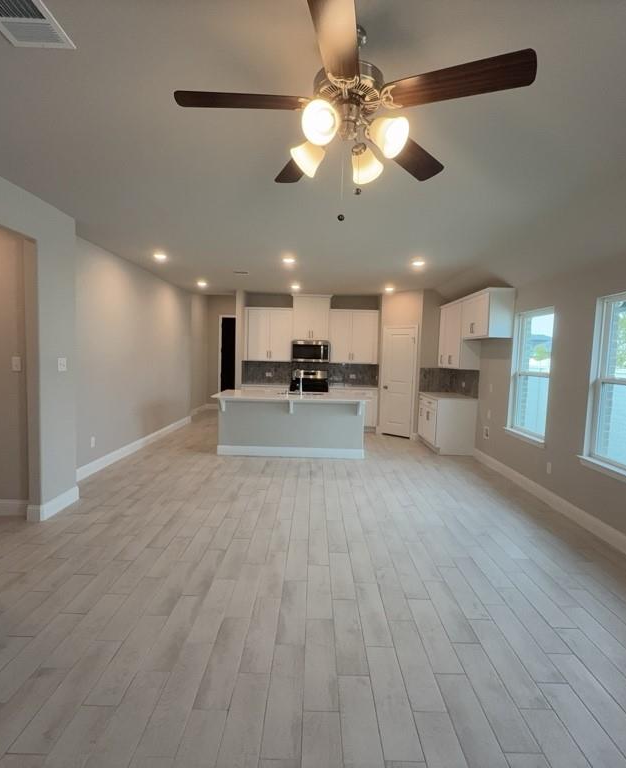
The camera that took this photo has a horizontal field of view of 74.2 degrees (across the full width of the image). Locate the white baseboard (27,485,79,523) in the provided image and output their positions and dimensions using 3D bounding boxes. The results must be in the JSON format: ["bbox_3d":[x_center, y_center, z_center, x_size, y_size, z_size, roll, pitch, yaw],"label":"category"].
[{"bbox_3d":[-2.476,1.133,3.977,0.145,0.140,0.570,2,4,0],"label":"white baseboard"}]

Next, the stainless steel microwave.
[{"bbox_3d":[-0.039,-0.679,8.749,0.770,0.440,0.410,2,4,0],"label":"stainless steel microwave"}]

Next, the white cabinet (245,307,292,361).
[{"bbox_3d":[-0.929,-1.025,8.771,1.010,1.105,0.330,2,4,0],"label":"white cabinet"}]

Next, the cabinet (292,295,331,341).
[{"bbox_3d":[-0.025,-1.359,8.733,0.800,0.900,0.350,2,4,0],"label":"cabinet"}]

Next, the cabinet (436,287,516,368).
[{"bbox_3d":[2.486,-0.772,6.553,0.350,1.105,2.150,2,4,0],"label":"cabinet"}]

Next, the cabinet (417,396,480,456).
[{"bbox_3d":[2.301,0.666,7.169,0.640,0.910,1.160,2,4,0],"label":"cabinet"}]

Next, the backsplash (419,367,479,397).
[{"bbox_3d":[2.316,-0.031,7.146,0.650,0.465,1.170,2,4,0],"label":"backsplash"}]

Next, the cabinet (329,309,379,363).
[{"bbox_3d":[0.860,-0.972,8.764,1.010,1.105,0.330,2,4,0],"label":"cabinet"}]

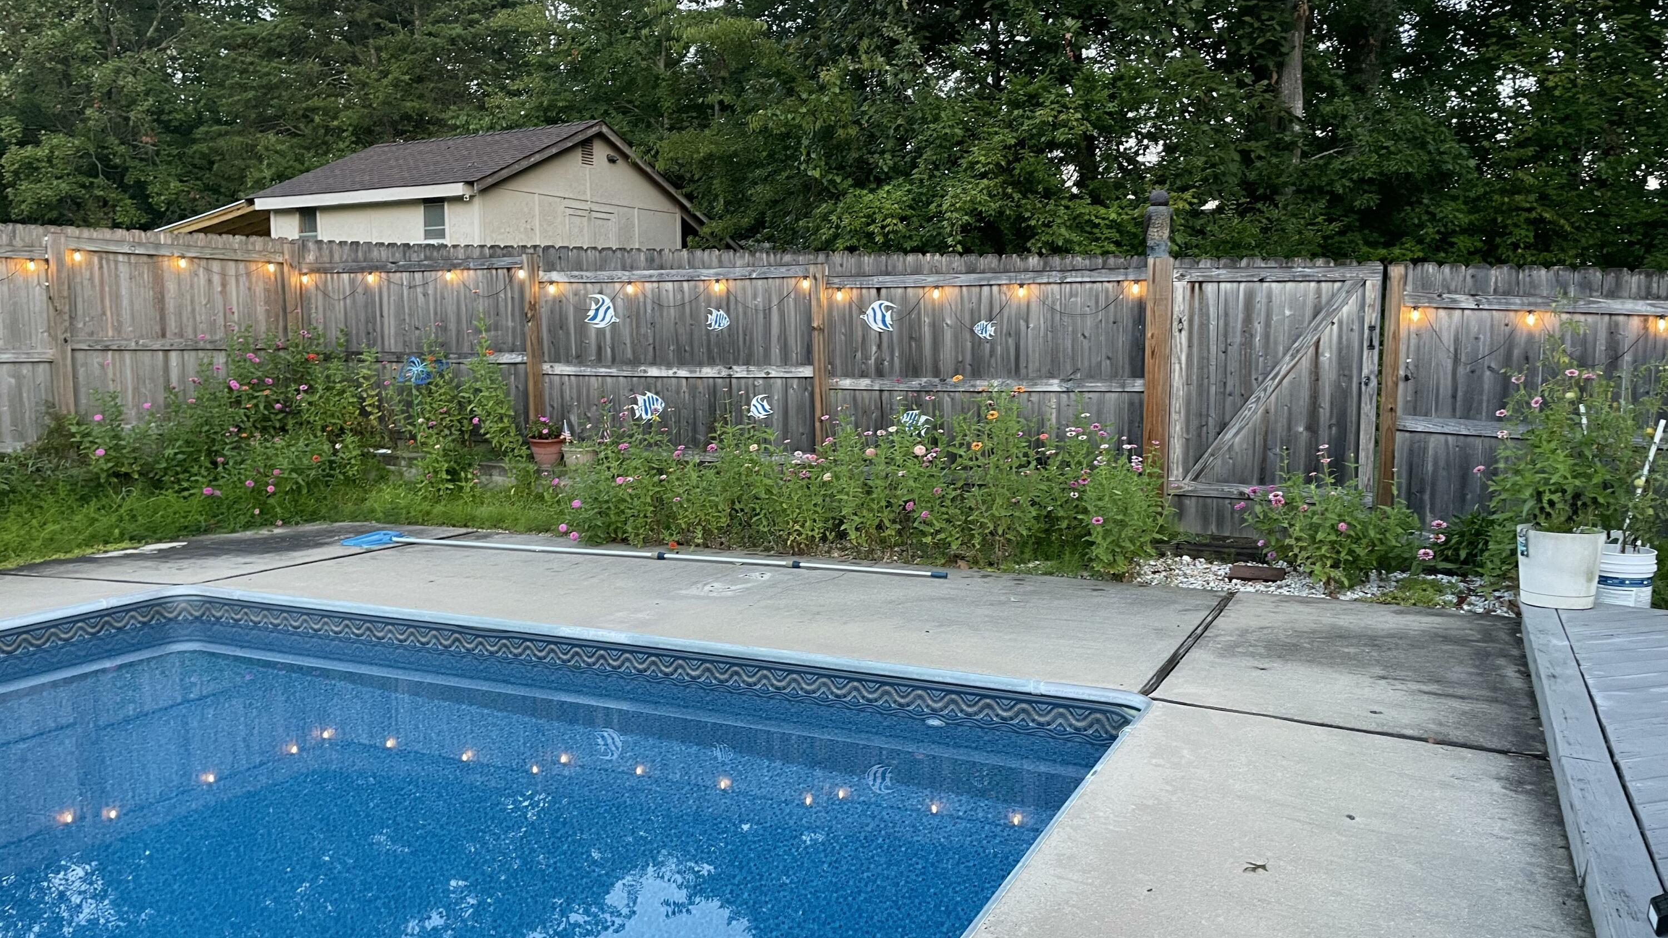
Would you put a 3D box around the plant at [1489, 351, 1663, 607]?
[{"bbox_3d":[3.620,0.034,6.135,0.720,1.270,0.660,2,6,26],"label":"plant"}]

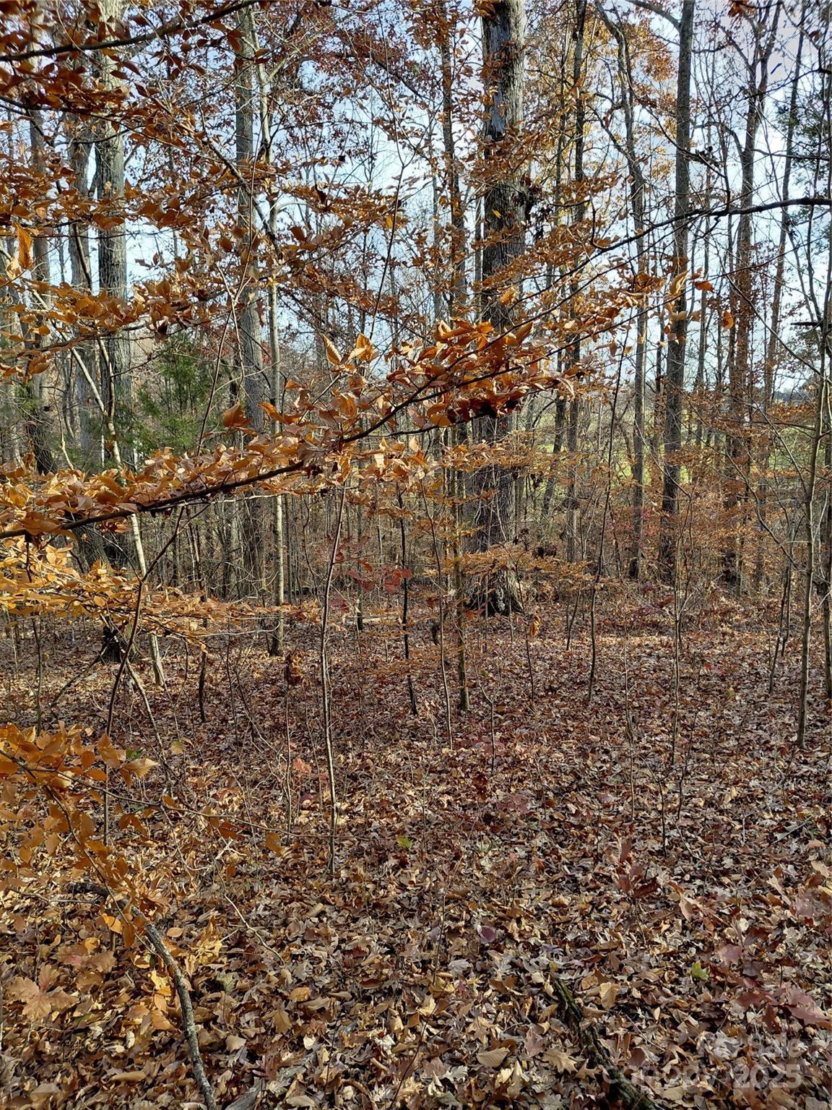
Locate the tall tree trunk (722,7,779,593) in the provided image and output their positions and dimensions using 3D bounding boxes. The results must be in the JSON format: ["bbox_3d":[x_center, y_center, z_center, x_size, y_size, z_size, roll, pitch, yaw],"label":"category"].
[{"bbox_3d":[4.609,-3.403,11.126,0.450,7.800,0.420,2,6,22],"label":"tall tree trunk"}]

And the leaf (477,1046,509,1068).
[{"bbox_3d":[0.202,1.315,2.100,0.082,0.022,0.050,0,5,0],"label":"leaf"}]

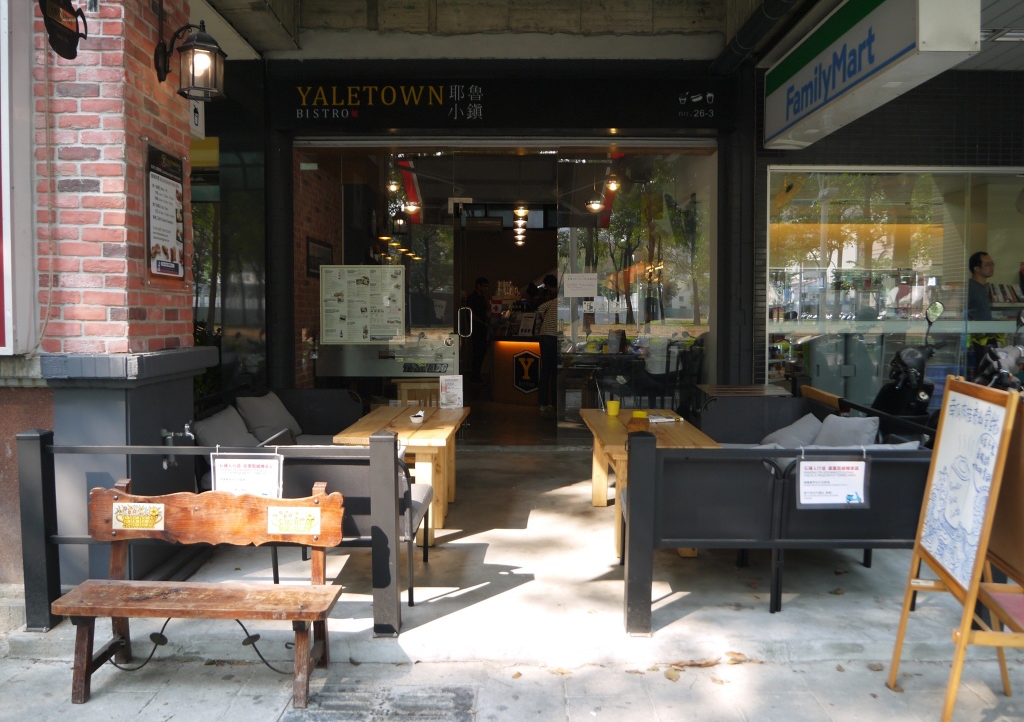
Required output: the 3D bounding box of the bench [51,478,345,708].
[{"bbox_3d":[-1.382,1.010,3.732,1.190,0.870,0.500,0,3,0],"label":"bench"}]

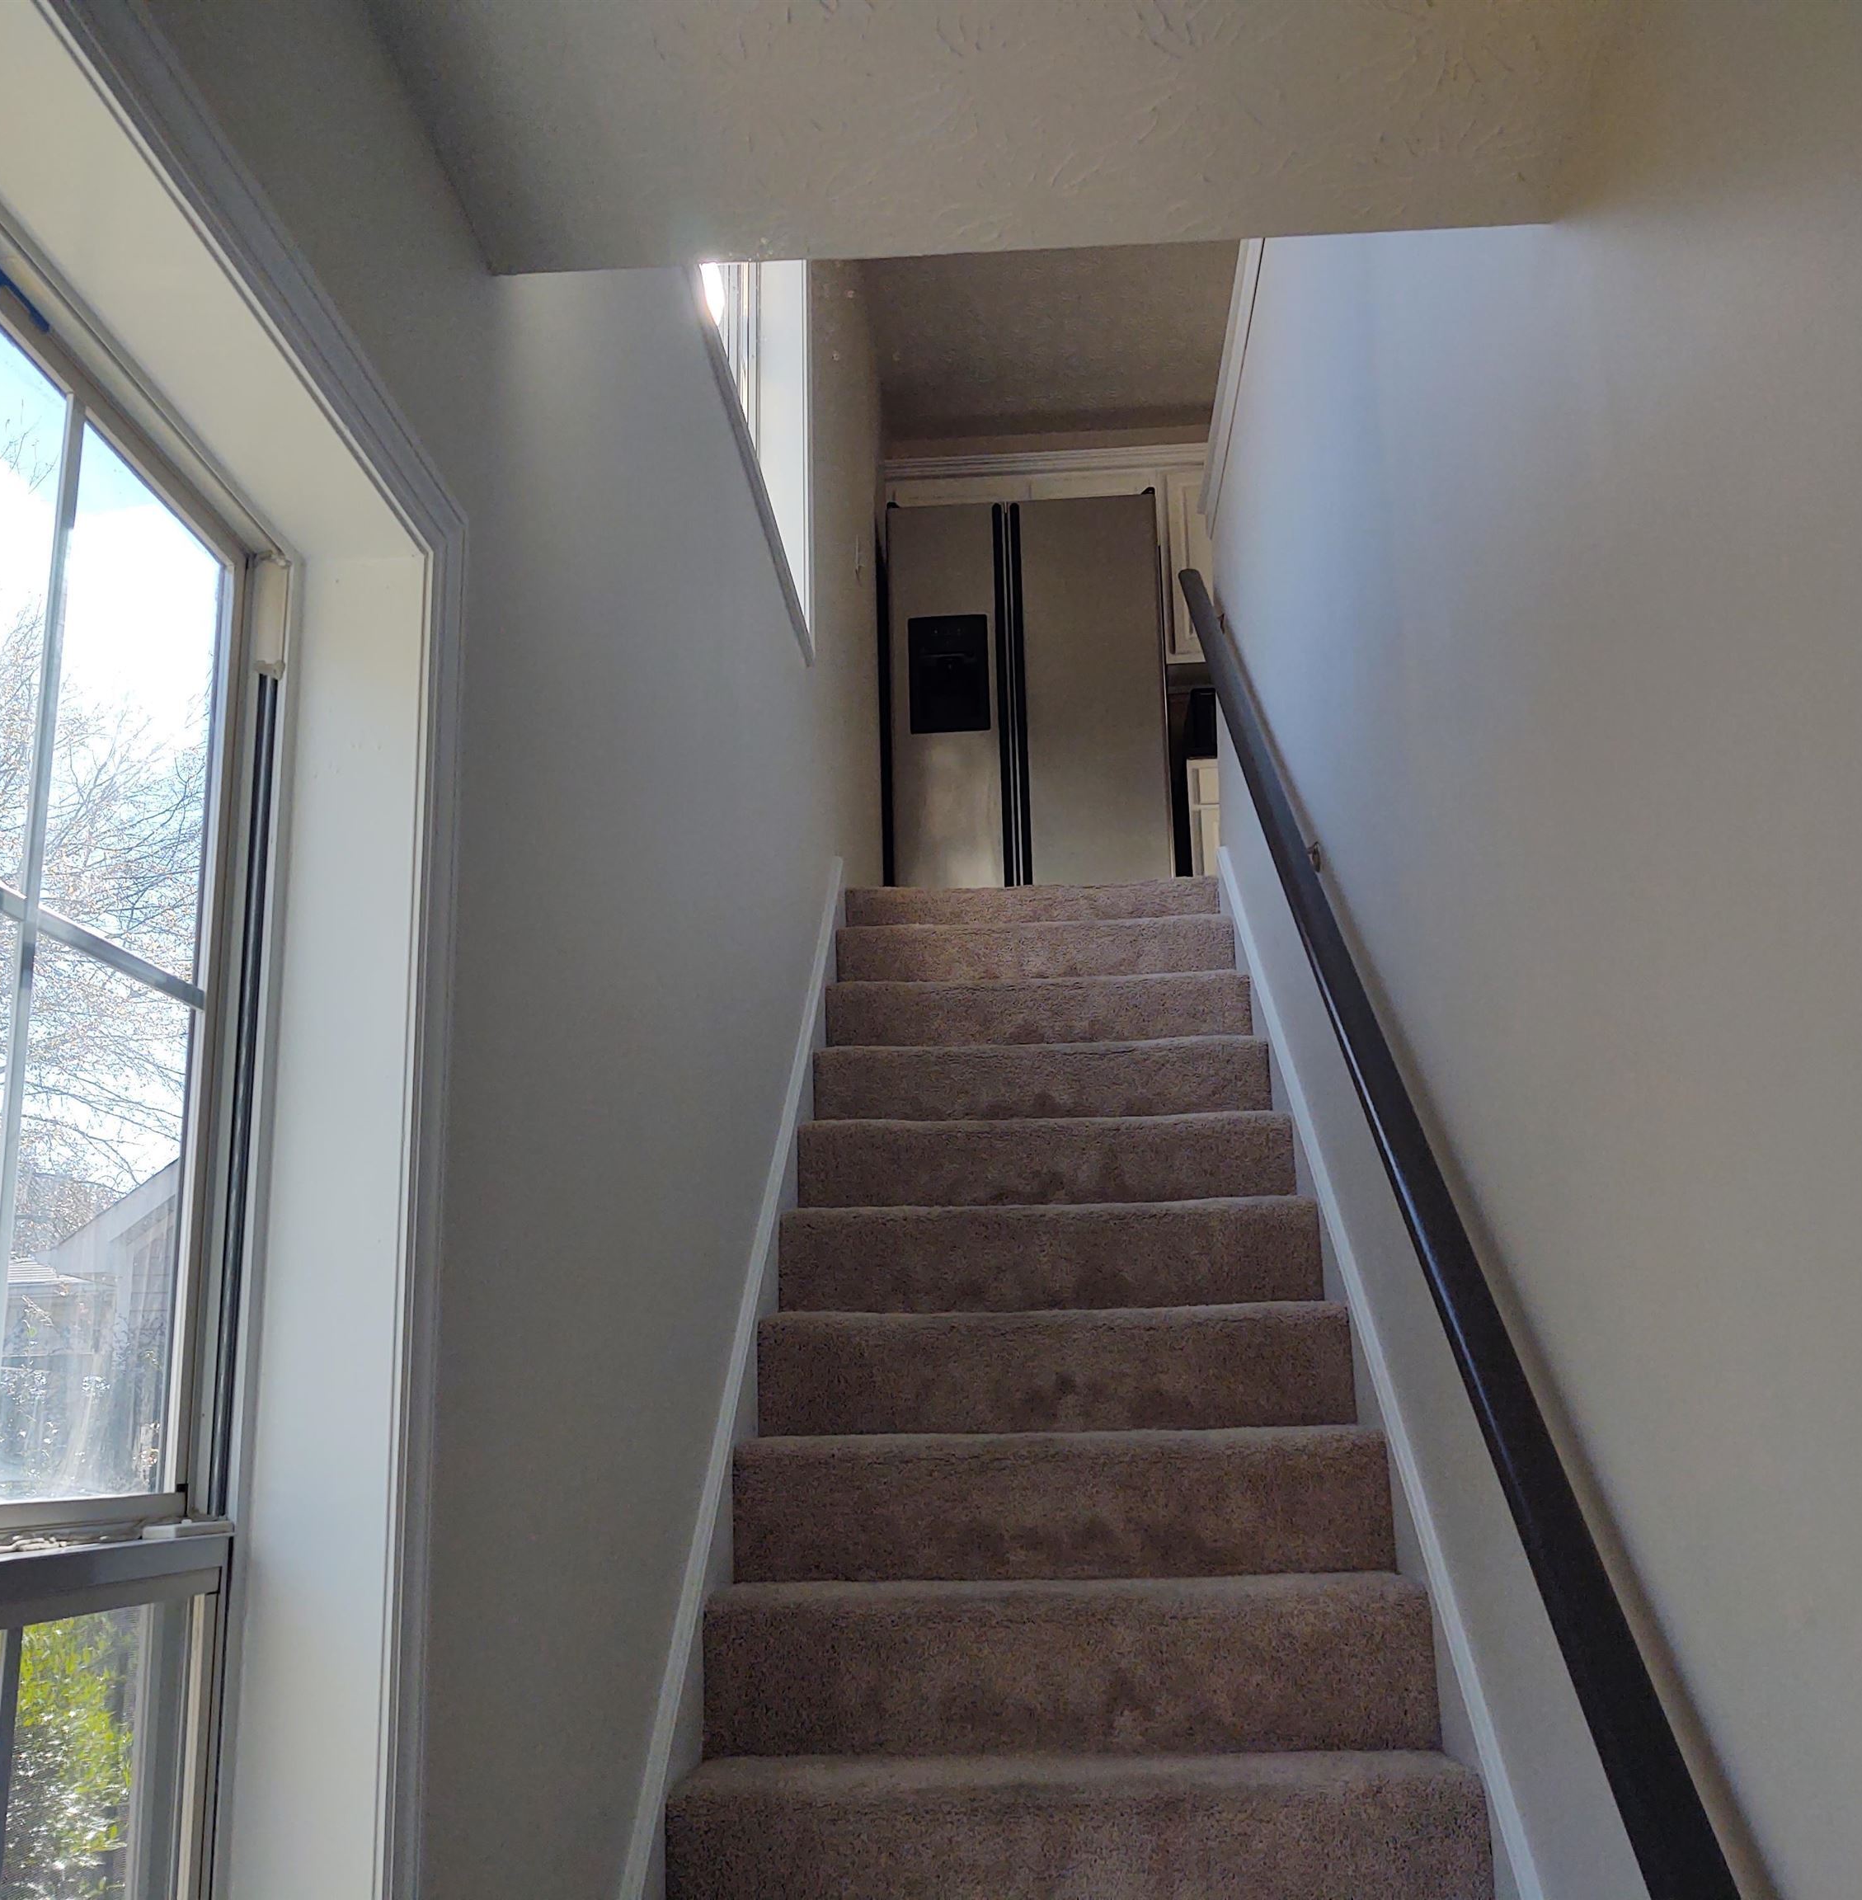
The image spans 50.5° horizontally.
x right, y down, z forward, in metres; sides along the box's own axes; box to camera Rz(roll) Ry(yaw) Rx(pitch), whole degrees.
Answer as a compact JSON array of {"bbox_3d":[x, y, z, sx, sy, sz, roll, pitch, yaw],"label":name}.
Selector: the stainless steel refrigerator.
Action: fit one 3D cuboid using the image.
[{"bbox_3d":[0.345,-0.584,6.895,0.911,1.775,0.810,-2,-14,3],"label":"stainless steel refrigerator"}]

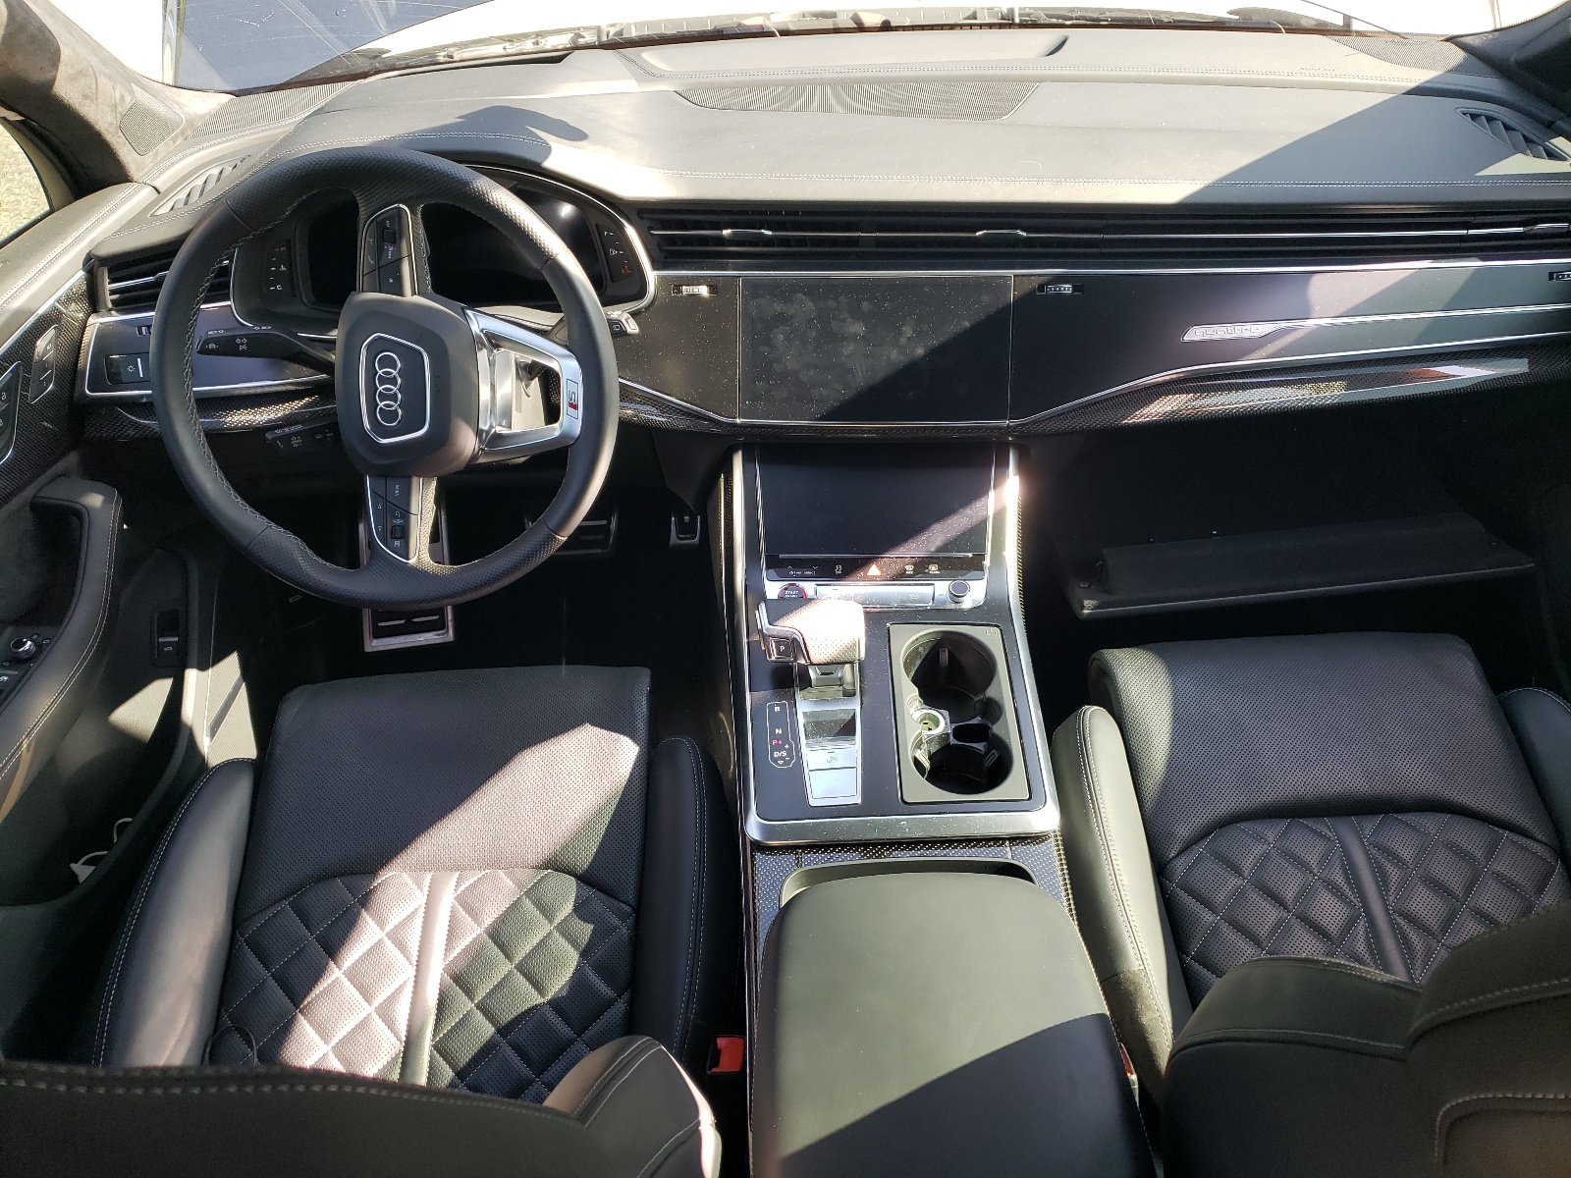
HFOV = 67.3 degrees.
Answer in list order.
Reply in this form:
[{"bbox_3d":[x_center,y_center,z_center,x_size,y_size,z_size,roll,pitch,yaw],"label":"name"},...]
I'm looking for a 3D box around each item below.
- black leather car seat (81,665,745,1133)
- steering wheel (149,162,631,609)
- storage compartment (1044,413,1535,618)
[{"bbox_3d":[-0.290,0.298,1.082,0.500,0.200,0.520,0,43,0],"label":"black leather car seat"},{"bbox_3d":[-0.326,-0.169,0.982,0.365,0.372,0.100,0,10,0],"label":"steering wheel"},{"bbox_3d":[0.498,-0.082,1.206,0.420,0.170,0.230,-3,35,-5],"label":"storage compartment"}]

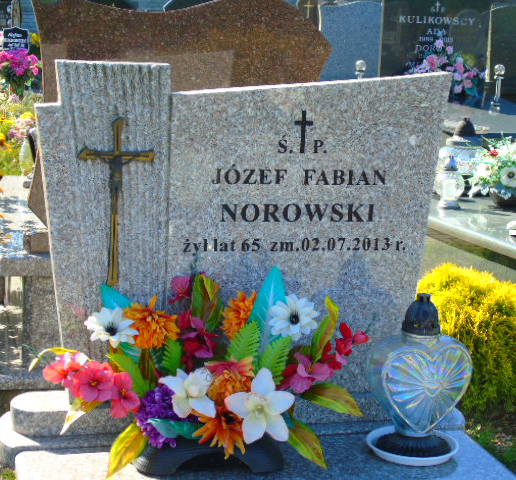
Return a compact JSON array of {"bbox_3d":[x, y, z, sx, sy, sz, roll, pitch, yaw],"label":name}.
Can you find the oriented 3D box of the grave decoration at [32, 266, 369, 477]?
[{"bbox_3d":[-0.124,0.240,2.212,0.610,0.370,0.280,0,11,-12],"label":"grave decoration"}]

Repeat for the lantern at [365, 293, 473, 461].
[{"bbox_3d":[0.315,0.266,2.273,0.185,0.325,0.175,0,11,-12],"label":"lantern"}]

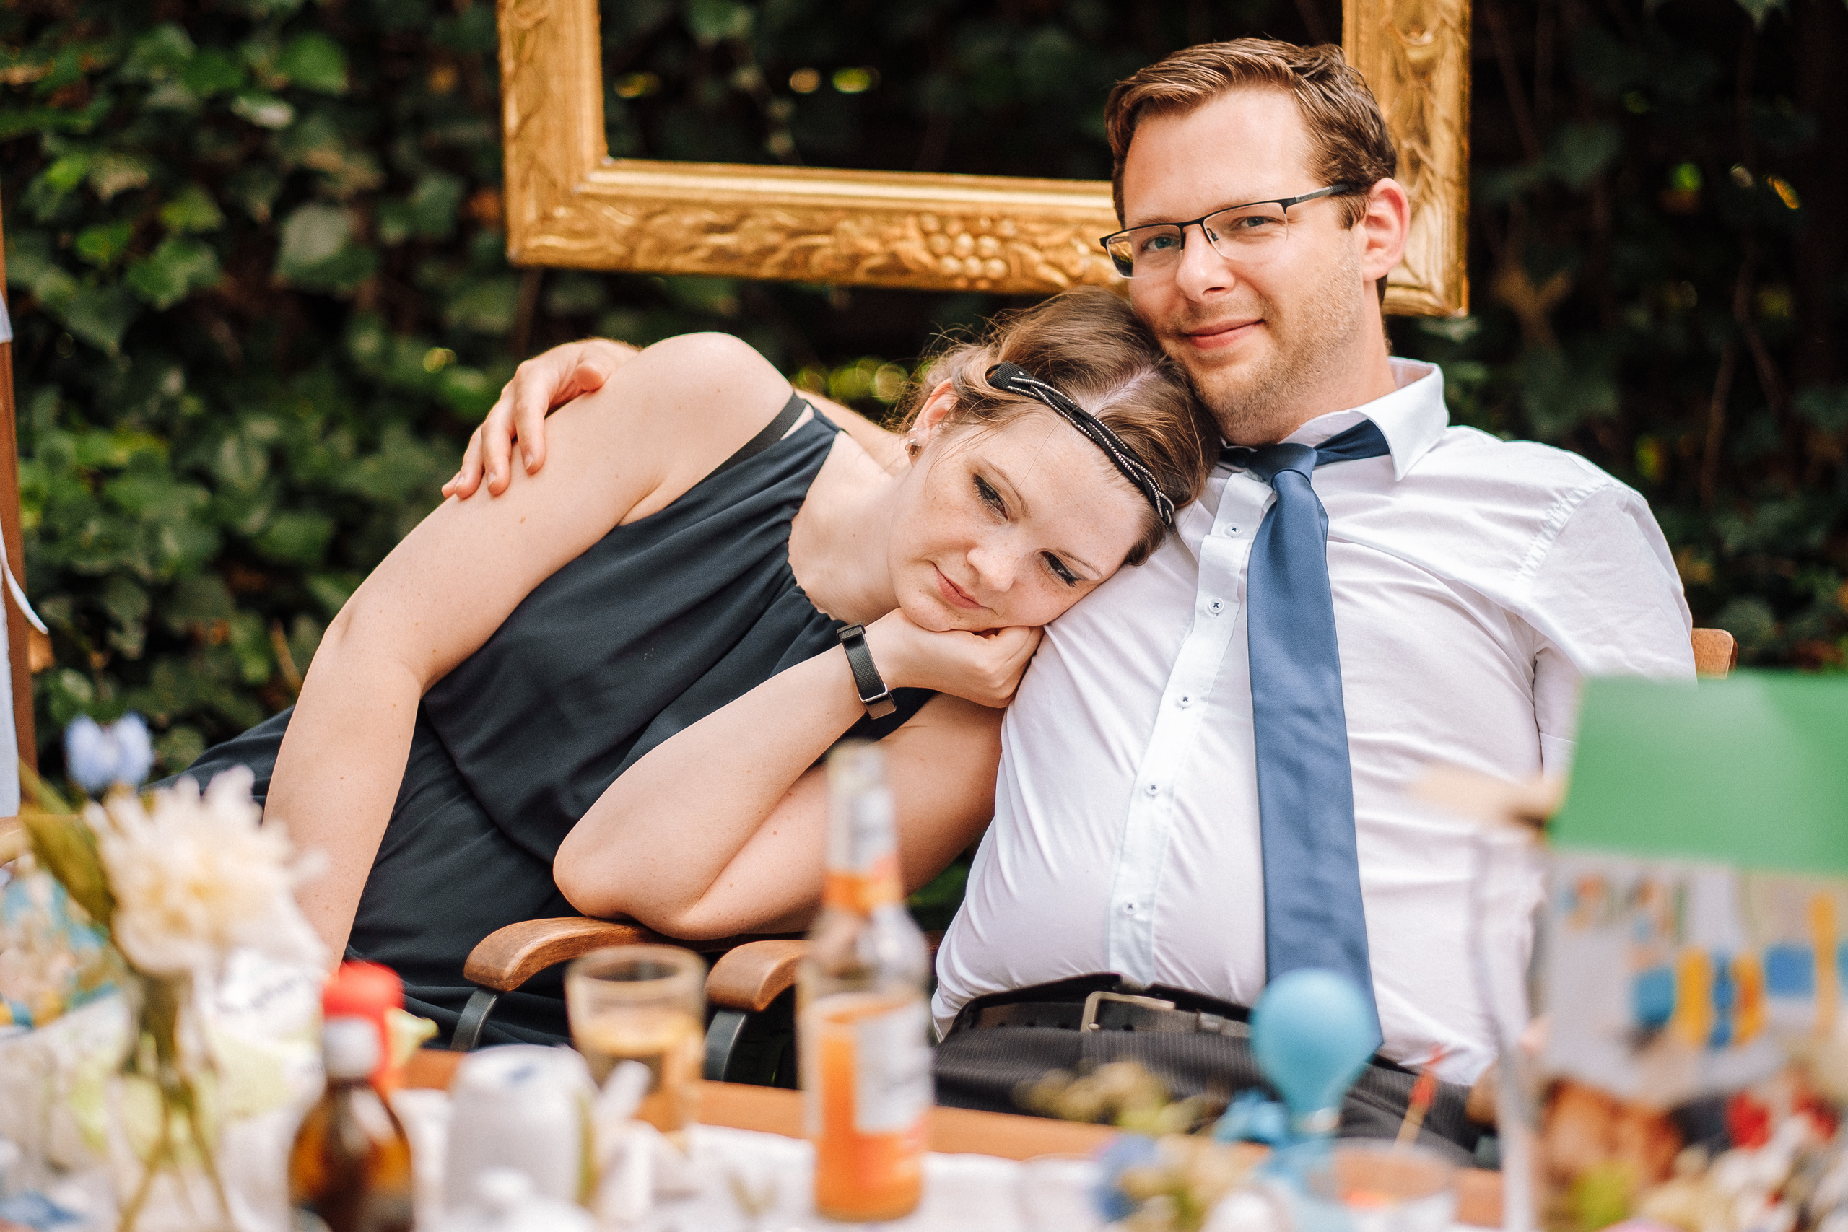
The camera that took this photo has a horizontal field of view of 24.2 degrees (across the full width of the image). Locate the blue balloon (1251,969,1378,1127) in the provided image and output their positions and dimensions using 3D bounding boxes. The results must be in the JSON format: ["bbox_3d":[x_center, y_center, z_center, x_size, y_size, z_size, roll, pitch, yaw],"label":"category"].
[{"bbox_3d":[0.190,0.210,2.100,0.061,0.076,0.061,-1,9,0],"label":"blue balloon"}]

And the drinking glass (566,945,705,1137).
[{"bbox_3d":[-0.150,0.222,2.250,0.070,0.088,0.070,-1,9,0],"label":"drinking glass"}]

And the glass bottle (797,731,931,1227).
[{"bbox_3d":[-0.029,0.179,2.110,0.064,0.228,0.064,-1,9,0],"label":"glass bottle"}]

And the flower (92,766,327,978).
[{"bbox_3d":[-0.342,0.122,2.050,0.103,0.096,0.100,-1,9,0],"label":"flower"}]

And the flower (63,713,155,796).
[{"bbox_3d":[-0.389,0.066,2.060,0.043,0.038,0.040,-1,9,0],"label":"flower"}]

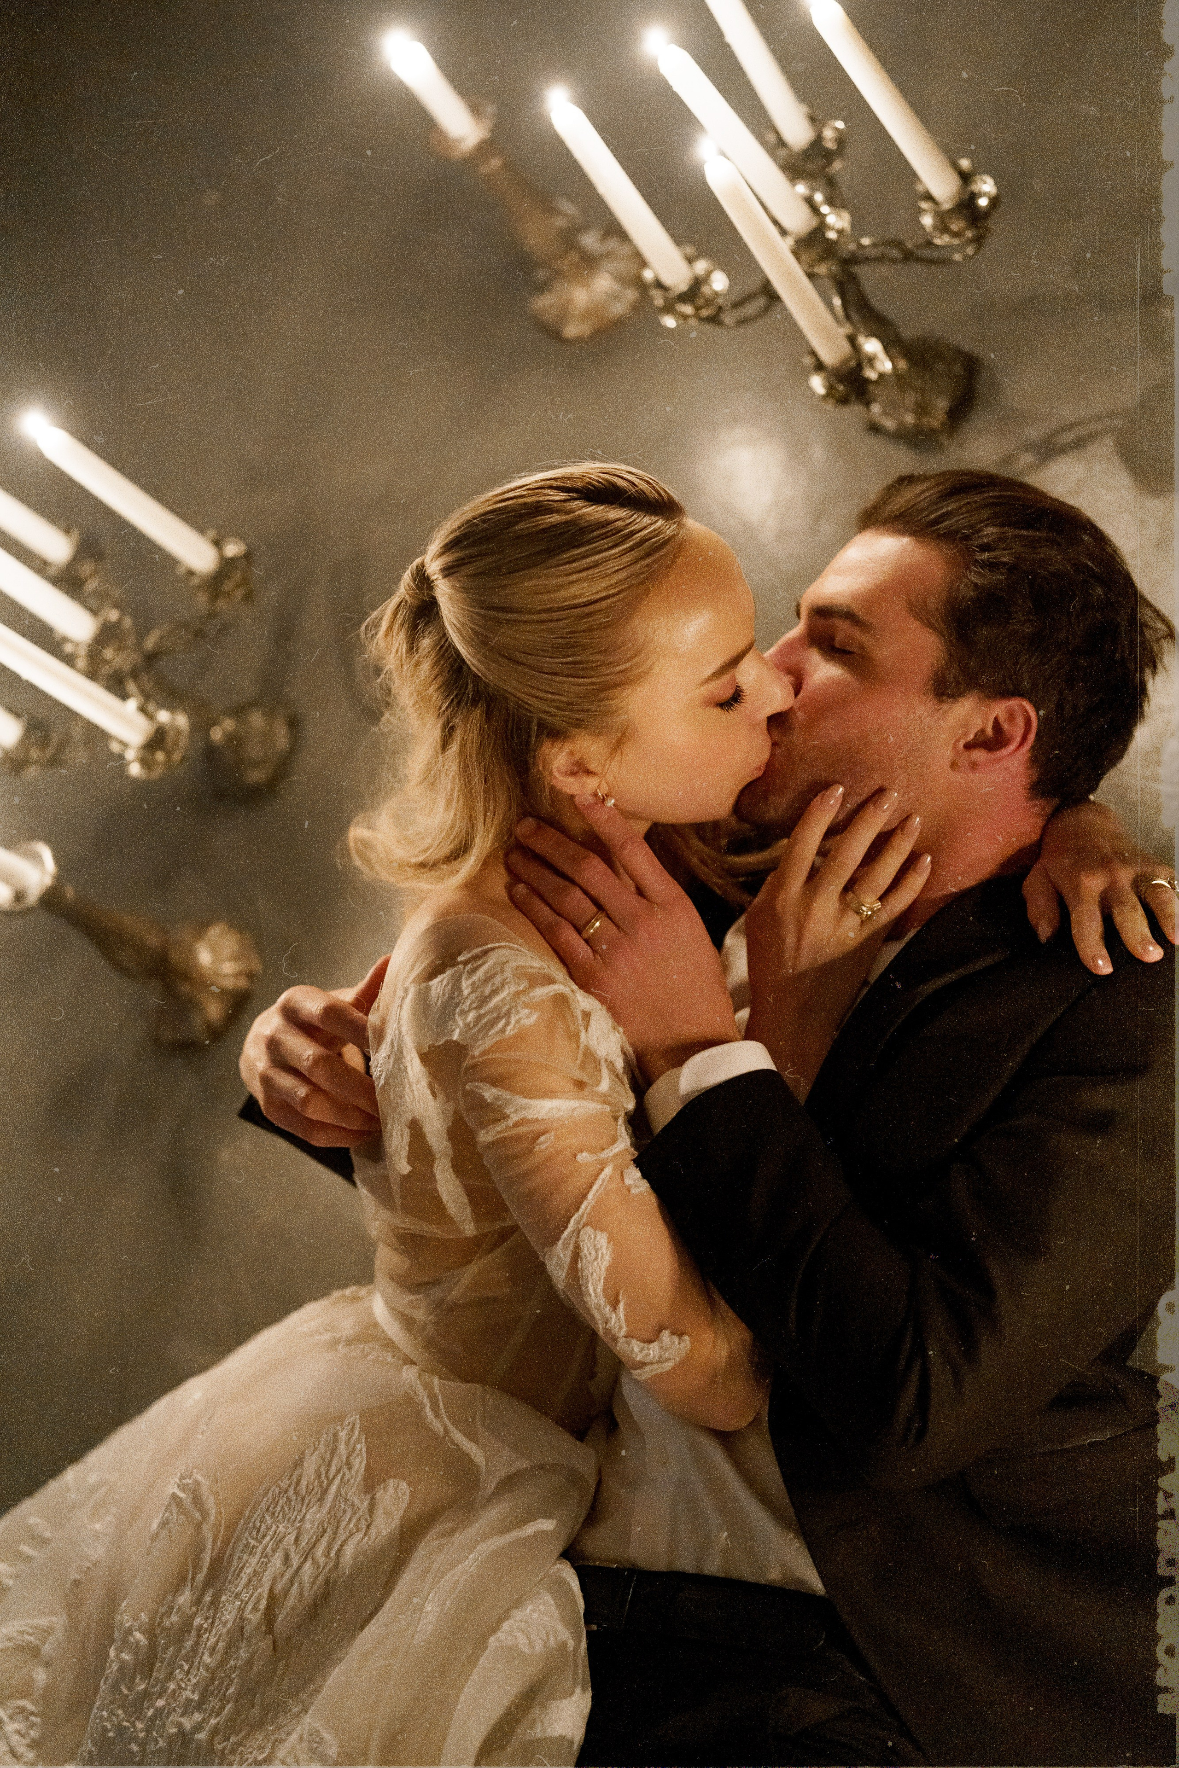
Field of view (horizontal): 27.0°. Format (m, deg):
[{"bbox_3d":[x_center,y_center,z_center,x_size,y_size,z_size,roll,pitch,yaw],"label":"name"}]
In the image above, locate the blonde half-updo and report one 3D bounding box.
[{"bbox_3d":[-0.044,-0.127,1.495,0.240,0.180,0.245,-12,96,-7],"label":"blonde half-updo"}]

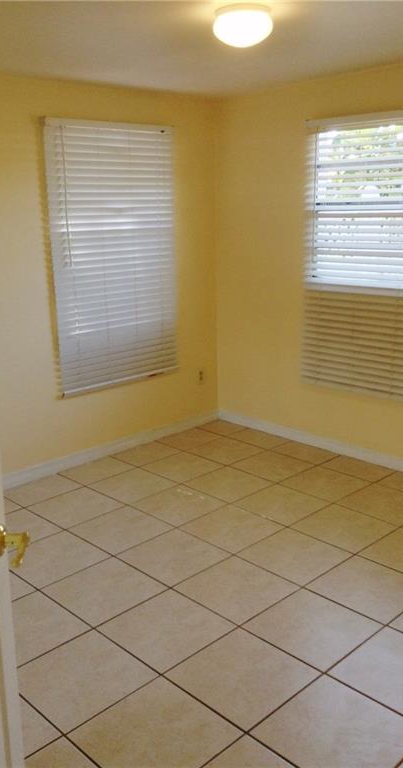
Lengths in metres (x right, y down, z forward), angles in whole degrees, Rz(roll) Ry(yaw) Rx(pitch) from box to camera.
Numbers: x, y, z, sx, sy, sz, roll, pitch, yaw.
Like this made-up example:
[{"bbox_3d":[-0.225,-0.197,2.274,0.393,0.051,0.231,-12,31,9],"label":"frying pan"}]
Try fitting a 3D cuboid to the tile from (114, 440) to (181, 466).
[{"bbox_3d":[-0.373,0.462,4.819,0.402,0.010,0.300,-15,21,-42],"label":"tile"}]

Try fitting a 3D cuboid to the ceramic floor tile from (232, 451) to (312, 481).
[{"bbox_3d":[0.452,0.517,4.566,0.402,0.010,0.402,-15,21,-42],"label":"ceramic floor tile"}]

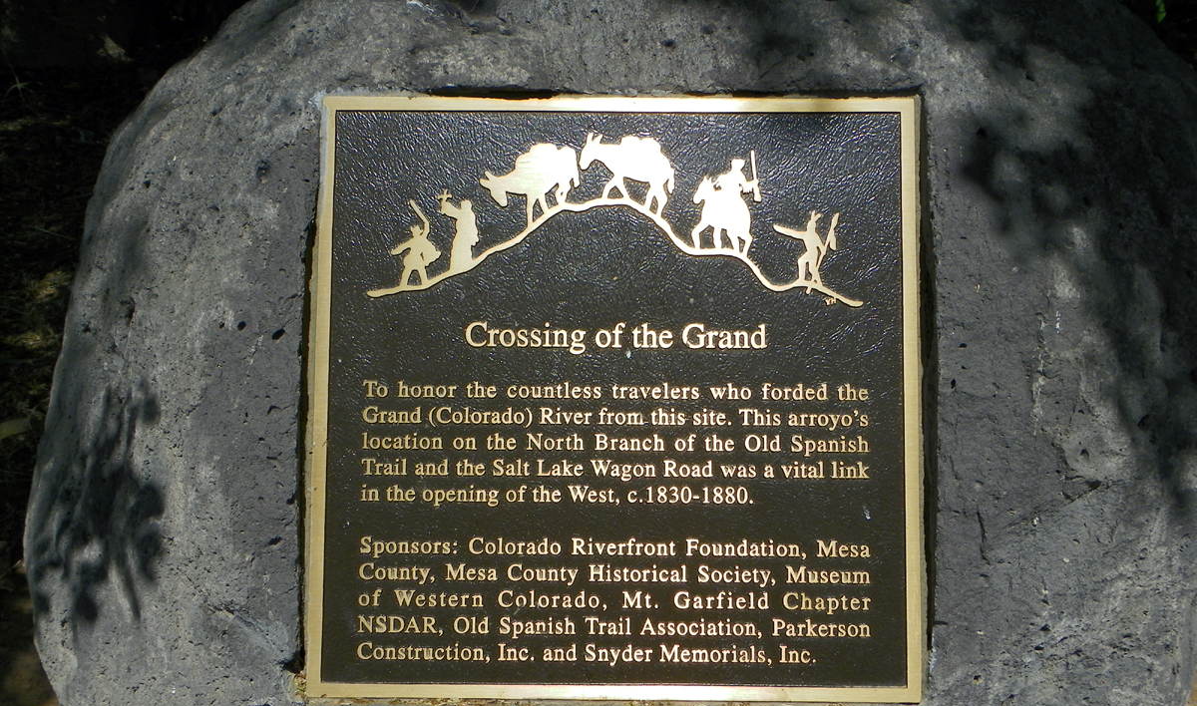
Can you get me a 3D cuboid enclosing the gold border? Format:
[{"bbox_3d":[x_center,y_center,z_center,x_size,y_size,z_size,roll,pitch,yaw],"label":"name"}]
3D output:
[{"bbox_3d":[0.017,0.041,1.251,0.600,0.600,0.022,0,-5,1],"label":"gold border"}]

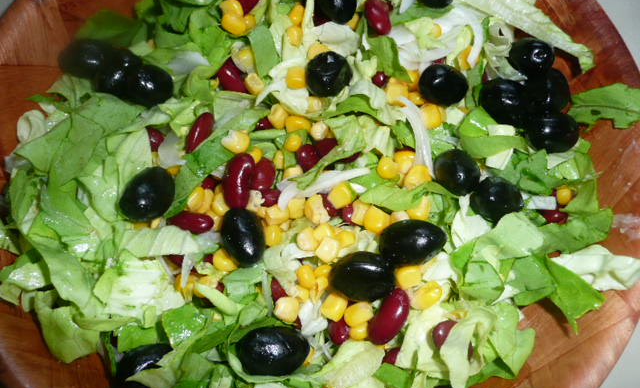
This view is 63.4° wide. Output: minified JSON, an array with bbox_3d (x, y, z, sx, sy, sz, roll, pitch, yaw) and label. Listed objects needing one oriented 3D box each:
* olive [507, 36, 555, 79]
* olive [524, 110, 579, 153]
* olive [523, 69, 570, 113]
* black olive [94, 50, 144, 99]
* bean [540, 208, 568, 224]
[{"bbox_3d":[0.091,-0.059,0.223,0.018,0.023,0.018,2,99,0],"label":"olive"},{"bbox_3d":[0.094,-0.025,0.210,0.022,0.017,0.017,6,99,23],"label":"olive"},{"bbox_3d":[0.095,-0.043,0.216,0.018,0.018,0.022,-23,40,-8],"label":"olive"},{"bbox_3d":[-0.084,-0.050,0.216,0.017,0.017,0.024,36,75,11],"label":"black olive"},{"bbox_3d":[0.091,0.008,0.202,0.018,0.009,0.009,14,72,3],"label":"bean"}]

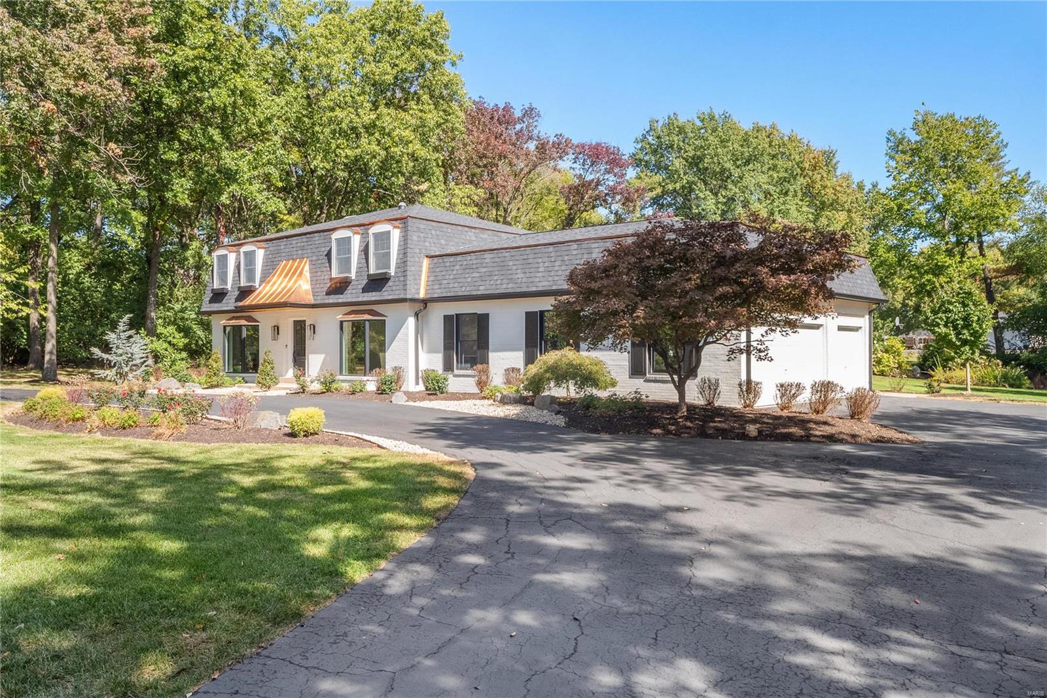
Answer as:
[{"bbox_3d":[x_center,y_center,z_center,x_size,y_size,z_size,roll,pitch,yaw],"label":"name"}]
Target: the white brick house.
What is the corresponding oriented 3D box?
[{"bbox_3d":[-1.092,-2.169,30.505,25.100,7.170,10.650,0,0,41],"label":"white brick house"}]

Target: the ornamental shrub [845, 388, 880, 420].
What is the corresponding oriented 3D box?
[{"bbox_3d":[6.549,1.057,15.714,0.659,0.631,0.659,0,0,0],"label":"ornamental shrub"}]

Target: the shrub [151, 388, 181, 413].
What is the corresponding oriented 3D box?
[{"bbox_3d":[-7.375,1.080,16.800,0.650,0.600,0.620,0,0,0],"label":"shrub"}]

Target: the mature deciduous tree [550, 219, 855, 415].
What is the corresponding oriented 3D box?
[{"bbox_3d":[3.556,-0.627,16.200,6.000,3.900,5.600,0,0,0],"label":"mature deciduous tree"}]

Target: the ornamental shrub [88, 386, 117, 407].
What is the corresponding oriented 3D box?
[{"bbox_3d":[-9.834,1.107,19.014,0.667,0.496,0.667,0,0,0],"label":"ornamental shrub"}]

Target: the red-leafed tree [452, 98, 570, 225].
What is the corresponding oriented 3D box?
[{"bbox_3d":[-0.797,-6.084,44.000,7.200,14.962,7.200,0,0,0],"label":"red-leafed tree"}]

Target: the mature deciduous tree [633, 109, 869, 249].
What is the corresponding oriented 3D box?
[{"bbox_3d":[12.270,-5.780,44.000,12.800,14.350,11.500,0,0,0],"label":"mature deciduous tree"}]

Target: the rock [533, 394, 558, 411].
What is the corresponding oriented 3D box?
[{"bbox_3d":[0.508,1.211,18.400,0.540,0.380,0.450,0,0,0],"label":"rock"}]

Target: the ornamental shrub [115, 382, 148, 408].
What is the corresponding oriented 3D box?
[{"bbox_3d":[-8.935,1.070,18.536,0.723,0.577,0.723,0,0,0],"label":"ornamental shrub"}]

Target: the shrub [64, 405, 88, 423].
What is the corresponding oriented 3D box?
[{"bbox_3d":[-8.564,1.238,15.600,0.470,0.360,0.450,0,0,0],"label":"shrub"}]

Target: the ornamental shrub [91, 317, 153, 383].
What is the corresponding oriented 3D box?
[{"bbox_3d":[-15.460,0.024,31.271,2.286,2.685,2.286,0,0,0],"label":"ornamental shrub"}]

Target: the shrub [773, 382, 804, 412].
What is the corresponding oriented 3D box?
[{"bbox_3d":[5.851,1.046,17.956,0.665,0.649,0.665,0,0,0],"label":"shrub"}]

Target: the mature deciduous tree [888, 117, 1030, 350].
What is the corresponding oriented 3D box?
[{"bbox_3d":[21.870,-5.360,41.000,7.400,13.330,7.200,0,0,0],"label":"mature deciduous tree"}]

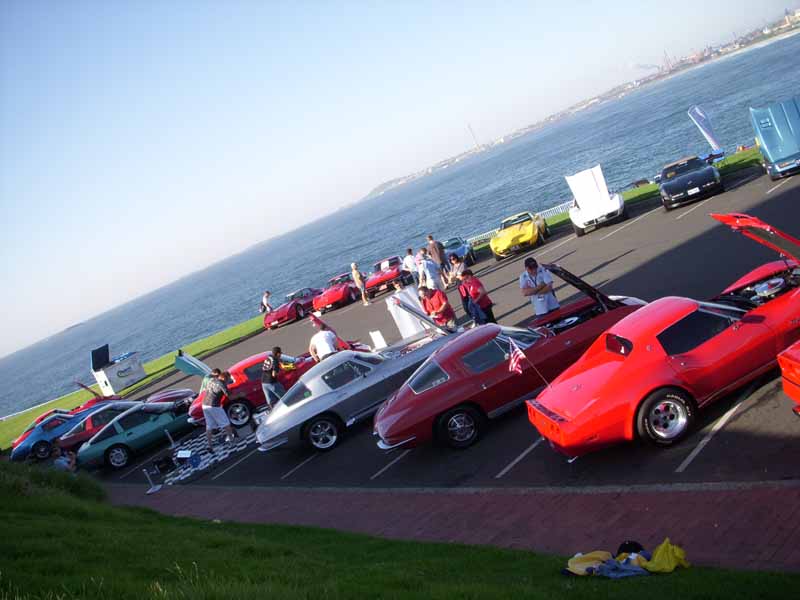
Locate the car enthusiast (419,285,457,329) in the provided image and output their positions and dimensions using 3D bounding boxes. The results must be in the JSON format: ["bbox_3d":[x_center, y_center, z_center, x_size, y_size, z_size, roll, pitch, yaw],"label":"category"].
[{"bbox_3d":[0.827,0.428,17.111,0.560,1.640,0.500,-18,9,40],"label":"car enthusiast"}]

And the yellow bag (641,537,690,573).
[{"bbox_3d":[1.968,1.894,6.511,0.310,0.190,0.220,-24,7,0],"label":"yellow bag"}]

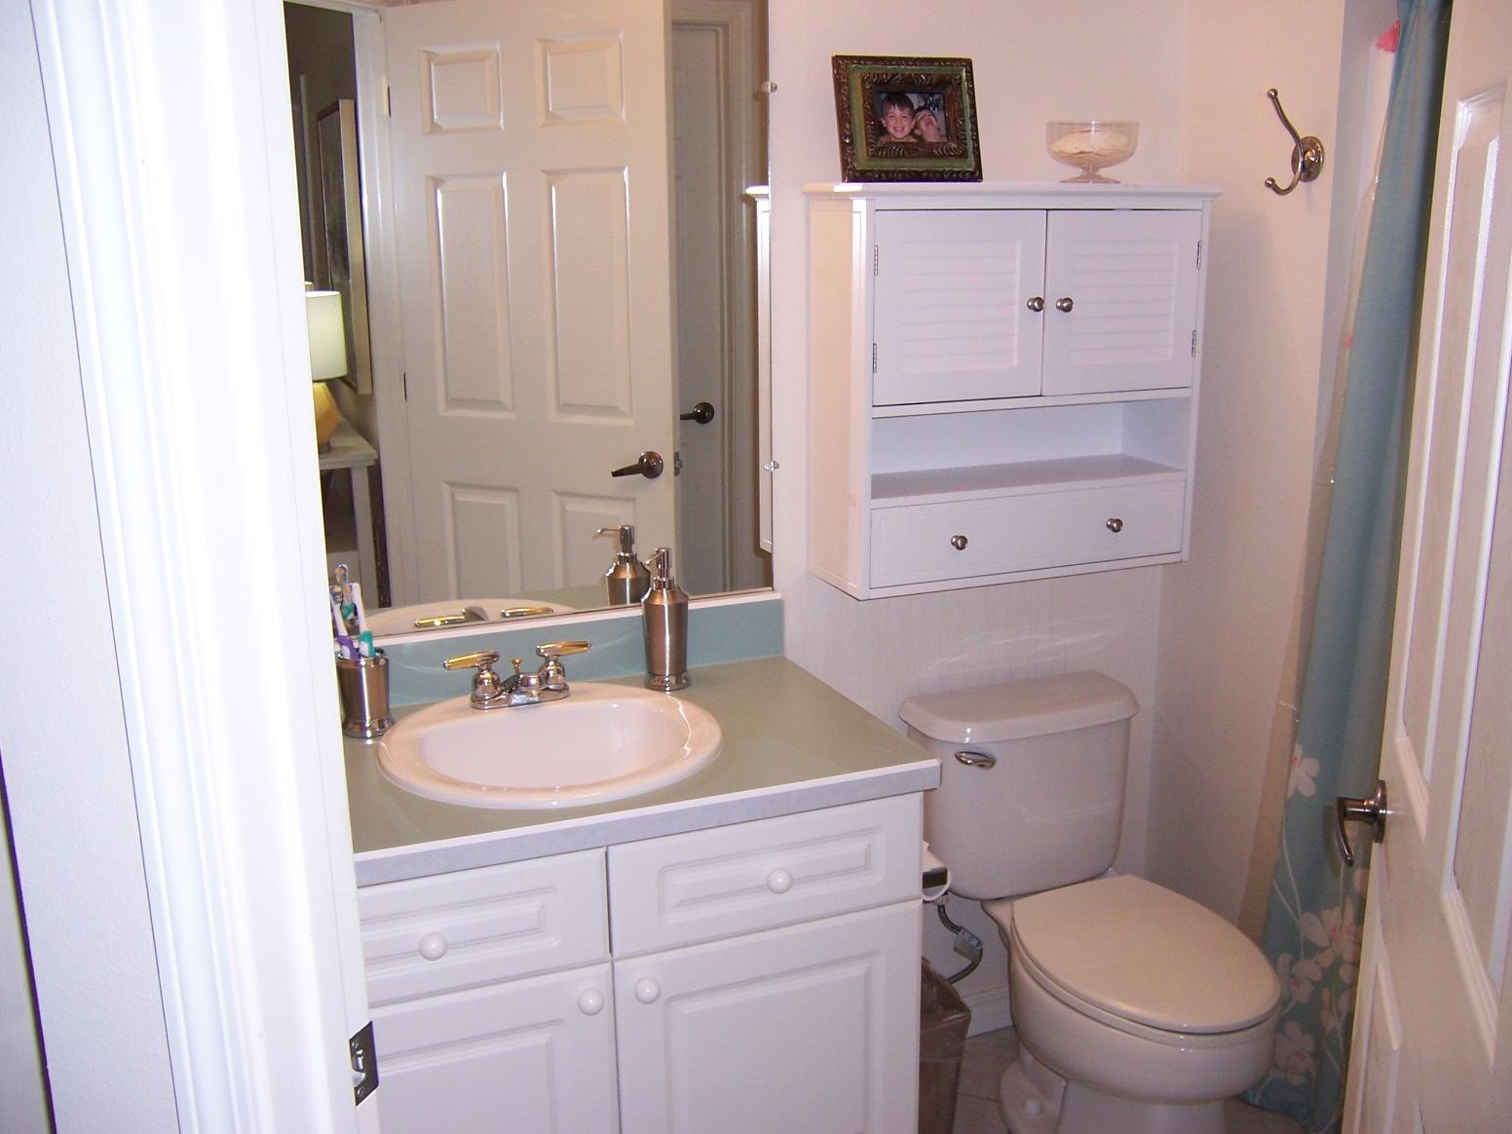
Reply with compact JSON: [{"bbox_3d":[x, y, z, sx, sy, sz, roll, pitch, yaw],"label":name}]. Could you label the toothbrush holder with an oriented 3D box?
[{"bbox_3d":[-0.562,0.181,2.079,0.074,0.115,0.074,-6,14,-21],"label":"toothbrush holder"}]

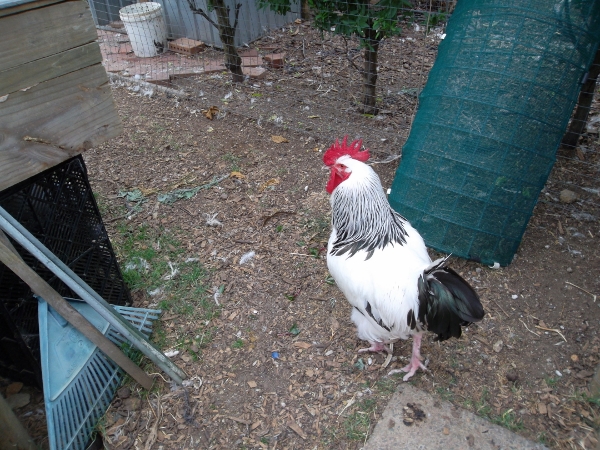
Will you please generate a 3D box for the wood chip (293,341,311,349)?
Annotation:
[{"bbox_3d":[0.005,0.318,1.242,0.047,0.009,0.019,3,37,8],"label":"wood chip"}]

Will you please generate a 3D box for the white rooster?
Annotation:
[{"bbox_3d":[0.242,0.137,1.174,0.450,0.620,0.230,28,48,29],"label":"white rooster"}]

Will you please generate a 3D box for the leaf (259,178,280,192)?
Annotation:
[{"bbox_3d":[-0.131,-0.178,2.018,0.100,0.018,0.035,-30,49,-31],"label":"leaf"}]

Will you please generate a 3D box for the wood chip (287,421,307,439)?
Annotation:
[{"bbox_3d":[-0.008,0.461,1.050,0.056,0.010,0.018,27,46,35],"label":"wood chip"}]

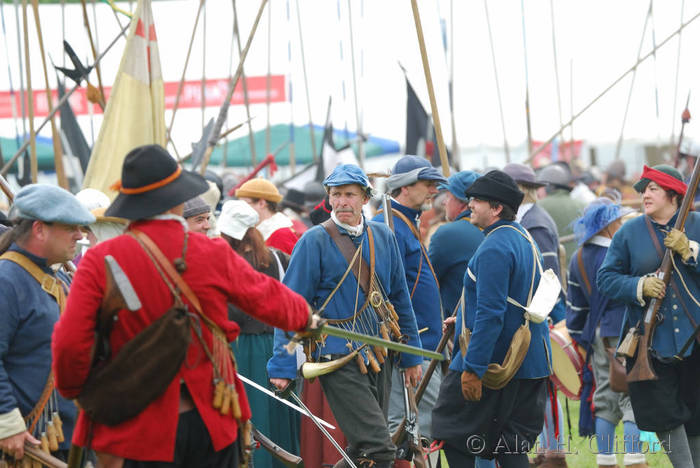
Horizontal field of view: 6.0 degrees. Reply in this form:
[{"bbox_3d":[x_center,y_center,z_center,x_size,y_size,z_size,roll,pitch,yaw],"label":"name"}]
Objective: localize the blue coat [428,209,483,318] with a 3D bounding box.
[{"bbox_3d":[0.611,0.276,34.600,0.380,0.800,0.520,-1,0,37],"label":"blue coat"}]

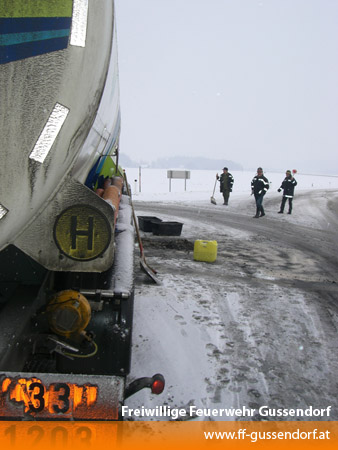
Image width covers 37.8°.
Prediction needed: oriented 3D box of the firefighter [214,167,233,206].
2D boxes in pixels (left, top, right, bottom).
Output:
[{"bbox_3d":[2.607,-1.808,23.090,0.850,1.780,0.550,4,7,27],"label":"firefighter"}]

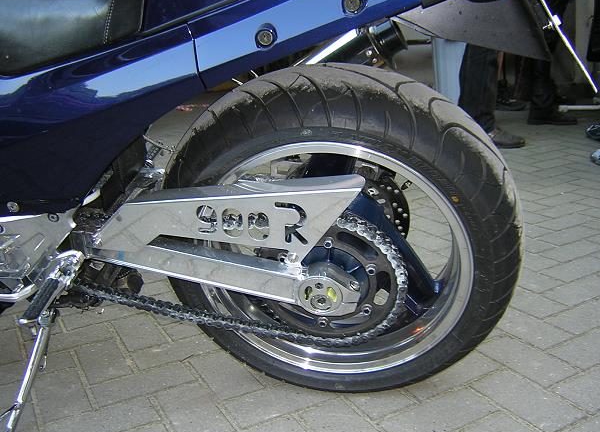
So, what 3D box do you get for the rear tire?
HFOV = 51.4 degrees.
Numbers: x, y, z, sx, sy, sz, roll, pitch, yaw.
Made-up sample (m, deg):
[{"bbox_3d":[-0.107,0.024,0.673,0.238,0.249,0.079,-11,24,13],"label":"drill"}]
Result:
[{"bbox_3d":[0.061,0.048,1.087,0.628,0.628,0.180,0,31,11],"label":"rear tire"}]

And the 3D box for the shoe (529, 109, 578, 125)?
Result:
[{"bbox_3d":[1.594,-0.638,3.954,0.300,0.110,0.105,0,17,10],"label":"shoe"}]

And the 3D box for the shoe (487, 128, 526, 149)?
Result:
[{"bbox_3d":[1.039,-0.420,3.310,0.295,0.110,0.105,-2,16,3],"label":"shoe"}]

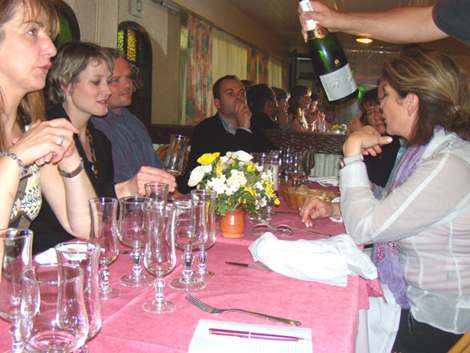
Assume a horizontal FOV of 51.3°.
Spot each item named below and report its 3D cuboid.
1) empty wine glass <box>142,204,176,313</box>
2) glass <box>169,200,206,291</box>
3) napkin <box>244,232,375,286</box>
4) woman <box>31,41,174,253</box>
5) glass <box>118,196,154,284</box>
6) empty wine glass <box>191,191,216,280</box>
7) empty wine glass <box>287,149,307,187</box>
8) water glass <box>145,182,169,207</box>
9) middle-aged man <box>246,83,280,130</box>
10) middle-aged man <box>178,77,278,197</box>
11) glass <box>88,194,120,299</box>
[{"bbox_3d":[-0.126,0.138,0.820,0.056,0.174,0.056,2,8,0],"label":"empty wine glass"},{"bbox_3d":[-0.089,0.129,0.931,0.071,0.161,0.071,2,8,0],"label":"glass"},{"bbox_3d":[0.165,0.183,1.090,0.285,0.070,0.220,4,9,16],"label":"napkin"},{"bbox_3d":[-0.420,0.227,1.490,0.680,1.264,0.520,5,9,19],"label":"woman"},{"bbox_3d":[-0.188,0.124,0.944,0.071,0.161,0.071,2,8,0],"label":"glass"},{"bbox_3d":[-0.063,0.115,0.990,0.056,0.174,0.056,2,8,0],"label":"empty wine glass"},{"bbox_3d":[0.264,-0.029,2.070,0.071,0.161,0.071,2,8,0],"label":"empty wine glass"},{"bbox_3d":[-0.166,0.105,1.037,0.056,0.174,0.056,2,8,0],"label":"water glass"},{"bbox_3d":[0.170,-0.026,3.420,0.700,1.235,0.540,-3,10,-28],"label":"middle-aged man"},{"bbox_3d":[-0.050,0.072,2.680,0.560,1.246,0.720,-5,11,-37],"label":"middle-aged man"},{"bbox_3d":[-0.232,0.127,0.876,0.056,0.174,0.056,2,8,0],"label":"glass"}]

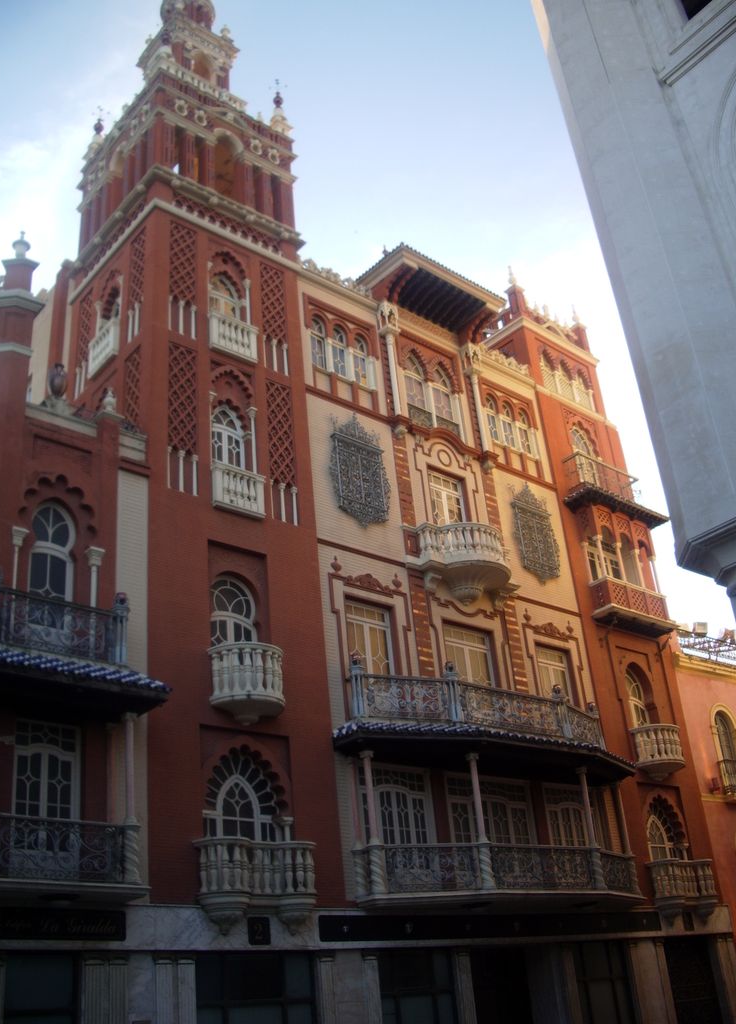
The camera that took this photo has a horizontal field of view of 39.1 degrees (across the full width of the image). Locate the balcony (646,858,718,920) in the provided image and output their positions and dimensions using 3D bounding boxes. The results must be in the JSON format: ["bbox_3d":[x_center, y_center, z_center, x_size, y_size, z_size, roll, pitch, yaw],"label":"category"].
[{"bbox_3d":[8.497,9.997,27.230,2.512,1.466,0.570,18,-35,-39],"label":"balcony"}]

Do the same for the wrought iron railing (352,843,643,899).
[{"bbox_3d":[3.521,7.852,22.544,8.900,0.950,1.350,18,-35,-38],"label":"wrought iron railing"}]

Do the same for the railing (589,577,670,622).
[{"bbox_3d":[7.885,2.750,30.970,3.130,0.890,0.680,18,-35,-39],"label":"railing"}]

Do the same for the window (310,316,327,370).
[{"bbox_3d":[-1.323,-4.539,27.707,0.580,1.751,0.224,18,-35,-39],"label":"window"}]

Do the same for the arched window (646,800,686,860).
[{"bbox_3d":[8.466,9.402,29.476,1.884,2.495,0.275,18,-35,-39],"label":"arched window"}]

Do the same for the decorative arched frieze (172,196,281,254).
[{"bbox_3d":[-3.472,-7.120,25.767,3.232,0.544,0.180,18,-35,-39],"label":"decorative arched frieze"}]

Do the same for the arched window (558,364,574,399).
[{"bbox_3d":[6.506,-4.346,34.467,0.680,1.216,0.220,18,-35,-39],"label":"arched window"}]

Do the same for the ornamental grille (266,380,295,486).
[{"bbox_3d":[-2.008,-1.822,23.835,0.764,2.763,0.126,18,-35,-39],"label":"ornamental grille"}]

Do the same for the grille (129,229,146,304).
[{"bbox_3d":[-5.329,-5.666,24.033,0.100,1.950,0.670,18,-35,-38],"label":"grille"}]

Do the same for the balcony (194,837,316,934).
[{"bbox_3d":[-1.824,6.657,18.374,2.638,1.535,0.555,18,-35,-39],"label":"balcony"}]

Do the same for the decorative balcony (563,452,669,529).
[{"bbox_3d":[7.534,-0.645,32.088,3.900,1.670,1.050,18,-35,-38],"label":"decorative balcony"}]

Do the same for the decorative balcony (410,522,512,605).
[{"bbox_3d":[2.796,1.348,26.156,3.424,1.624,1.130,18,-35,-39],"label":"decorative balcony"}]

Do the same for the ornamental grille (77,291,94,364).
[{"bbox_3d":[-6.949,-4.553,25.576,0.100,2.030,0.620,18,-35,-38],"label":"ornamental grille"}]

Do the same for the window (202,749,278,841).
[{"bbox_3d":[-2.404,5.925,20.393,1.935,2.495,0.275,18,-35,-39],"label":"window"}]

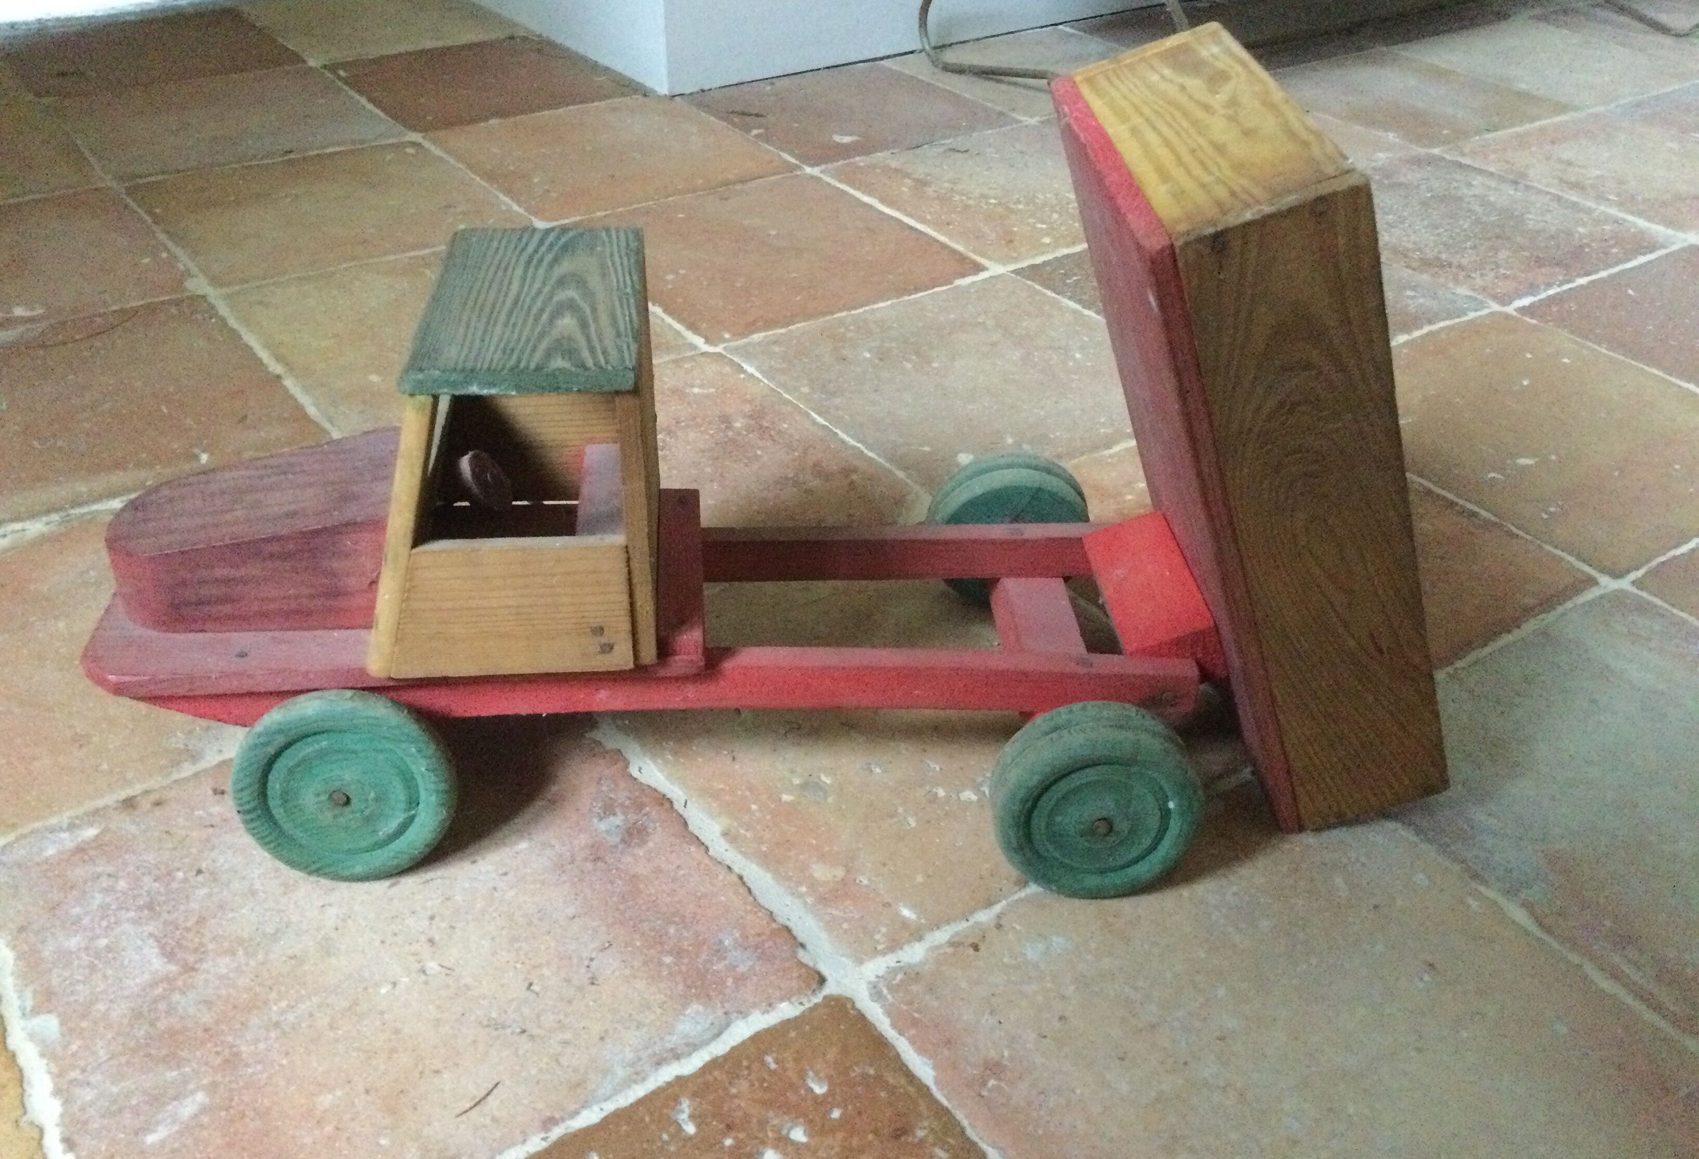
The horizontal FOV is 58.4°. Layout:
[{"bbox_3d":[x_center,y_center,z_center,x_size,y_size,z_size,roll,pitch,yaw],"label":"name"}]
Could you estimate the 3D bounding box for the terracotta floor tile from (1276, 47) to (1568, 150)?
[{"bbox_3d":[0.474,-0.406,1.307,0.206,0.018,0.206,-20,40,-30],"label":"terracotta floor tile"}]

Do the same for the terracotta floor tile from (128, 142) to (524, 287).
[{"bbox_3d":[-0.352,-0.244,1.025,0.206,0.018,0.206,-20,40,-30],"label":"terracotta floor tile"}]

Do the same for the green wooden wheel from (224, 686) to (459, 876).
[{"bbox_3d":[-0.163,0.067,0.491,0.069,0.069,0.020,-2,34,-5],"label":"green wooden wheel"}]

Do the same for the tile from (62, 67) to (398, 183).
[{"bbox_3d":[-0.477,-0.344,1.170,0.206,0.018,0.206,-20,40,-30],"label":"tile"}]

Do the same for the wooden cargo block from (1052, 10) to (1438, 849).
[{"bbox_3d":[0.139,-0.052,0.529,0.056,0.226,0.157,-17,34,6],"label":"wooden cargo block"}]

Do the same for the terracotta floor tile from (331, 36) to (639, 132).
[{"bbox_3d":[-0.301,-0.409,1.276,0.206,0.018,0.206,-20,40,-30],"label":"terracotta floor tile"}]

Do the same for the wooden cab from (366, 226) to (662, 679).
[{"bbox_3d":[-0.109,-0.045,0.499,0.090,0.105,0.110,-1,34,-5],"label":"wooden cab"}]

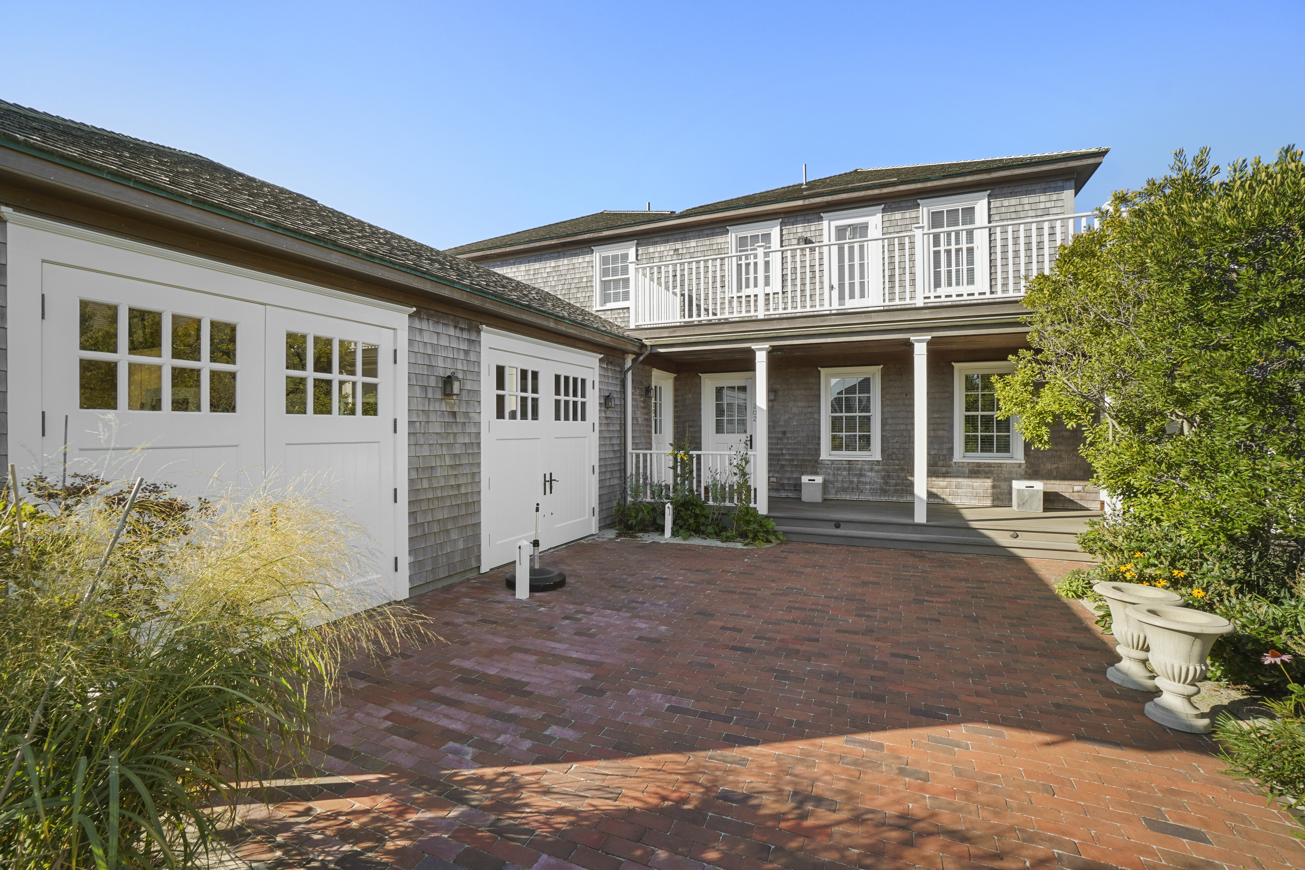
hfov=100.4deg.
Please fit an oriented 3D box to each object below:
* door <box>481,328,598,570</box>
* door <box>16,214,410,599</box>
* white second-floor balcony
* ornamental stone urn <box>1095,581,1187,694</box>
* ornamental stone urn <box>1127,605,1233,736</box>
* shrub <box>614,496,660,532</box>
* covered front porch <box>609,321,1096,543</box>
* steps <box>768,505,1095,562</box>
[{"bbox_3d":[-1.409,0.158,7.270,0.140,2.786,2.543,0,1,26],"label":"door"},{"bbox_3d":[-2.948,0.185,4.118,0.140,2.786,2.576,0,1,26],"label":"door"},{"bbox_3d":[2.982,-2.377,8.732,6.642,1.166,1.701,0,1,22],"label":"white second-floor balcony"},{"bbox_3d":[3.130,1.305,3.510,0.445,0.580,0.445,0,1,22],"label":"ornamental stone urn"},{"bbox_3d":[2.937,1.308,3.039,0.445,0.580,0.445,0,1,22],"label":"ornamental stone urn"},{"bbox_3d":[-0.250,1.270,8.820,0.680,0.540,0.550,0,1,22],"label":"shrub"},{"bbox_3d":[3.072,-0.127,8.942,6.674,3.402,2.511,0,1,22],"label":"covered front porch"},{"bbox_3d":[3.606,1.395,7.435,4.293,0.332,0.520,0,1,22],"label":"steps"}]

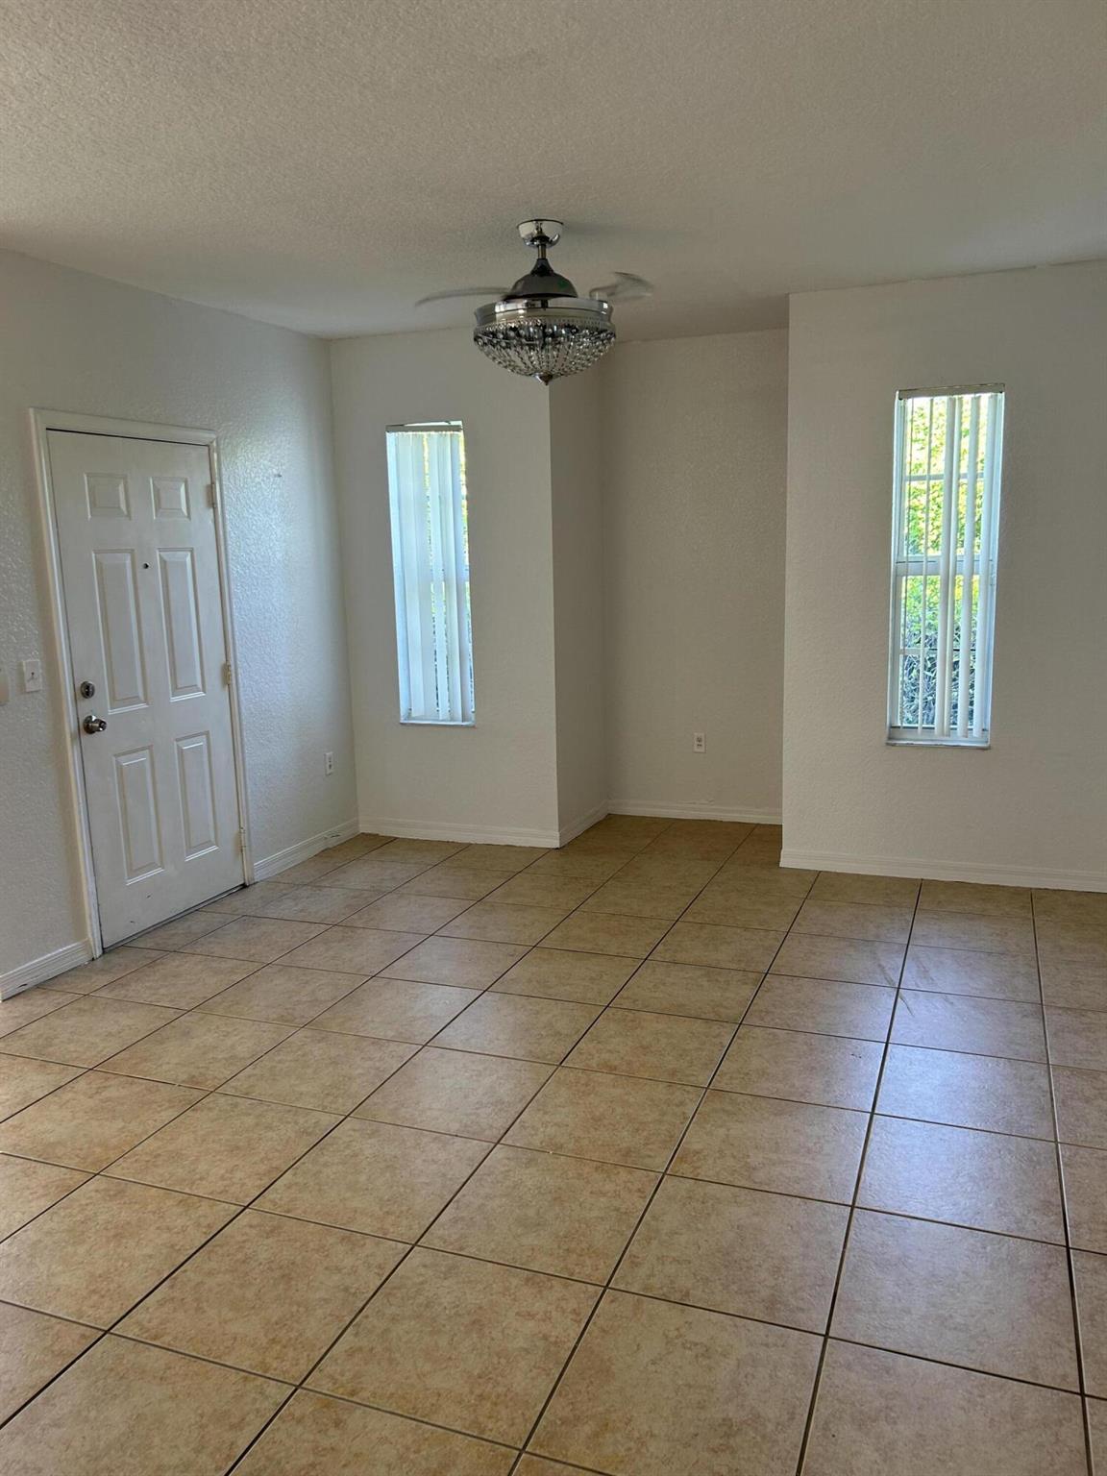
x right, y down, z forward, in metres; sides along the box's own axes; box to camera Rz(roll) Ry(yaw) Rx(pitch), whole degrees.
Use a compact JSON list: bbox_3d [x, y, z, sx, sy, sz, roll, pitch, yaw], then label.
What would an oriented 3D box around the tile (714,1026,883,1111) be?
[{"bbox_3d":[0.742,0.985,3.316,0.453,0.012,0.453,2,10,21],"label":"tile"}]

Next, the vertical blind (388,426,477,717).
[{"bbox_3d":[-0.625,-0.842,5.830,0.445,1.560,0.100,2,10,21],"label":"vertical blind"}]

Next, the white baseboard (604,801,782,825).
[{"bbox_3d":[0.845,0.422,6.268,1.129,0.084,0.015,2,10,21],"label":"white baseboard"}]

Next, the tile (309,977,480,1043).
[{"bbox_3d":[-0.535,0.935,3.801,0.451,0.010,0.453,2,10,21],"label":"tile"}]

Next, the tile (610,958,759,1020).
[{"bbox_3d":[0.481,0.892,3.894,0.452,0.015,0.452,2,10,21],"label":"tile"}]

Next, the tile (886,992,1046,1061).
[{"bbox_3d":[1.331,0.922,3.562,0.452,0.012,0.452,2,10,21],"label":"tile"}]

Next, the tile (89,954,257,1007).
[{"bbox_3d":[-1.391,0.909,4.147,0.453,0.012,0.453,2,10,21],"label":"tile"}]

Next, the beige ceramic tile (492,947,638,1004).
[{"bbox_3d":[0.056,0.877,4.061,0.452,0.015,0.452,2,10,21],"label":"beige ceramic tile"}]

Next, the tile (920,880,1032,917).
[{"bbox_3d":[1.819,0.692,4.795,0.451,0.010,0.407,2,10,21],"label":"tile"}]

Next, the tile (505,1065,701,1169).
[{"bbox_3d":[0.149,1.052,3.082,0.457,0.010,0.457,2,10,21],"label":"tile"}]

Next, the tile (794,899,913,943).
[{"bbox_3d":[1.238,0.753,4.567,0.452,0.012,0.452,2,10,21],"label":"tile"}]

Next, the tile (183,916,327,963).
[{"bbox_3d":[-1.221,0.831,4.560,0.452,0.015,0.452,2,10,21],"label":"tile"}]

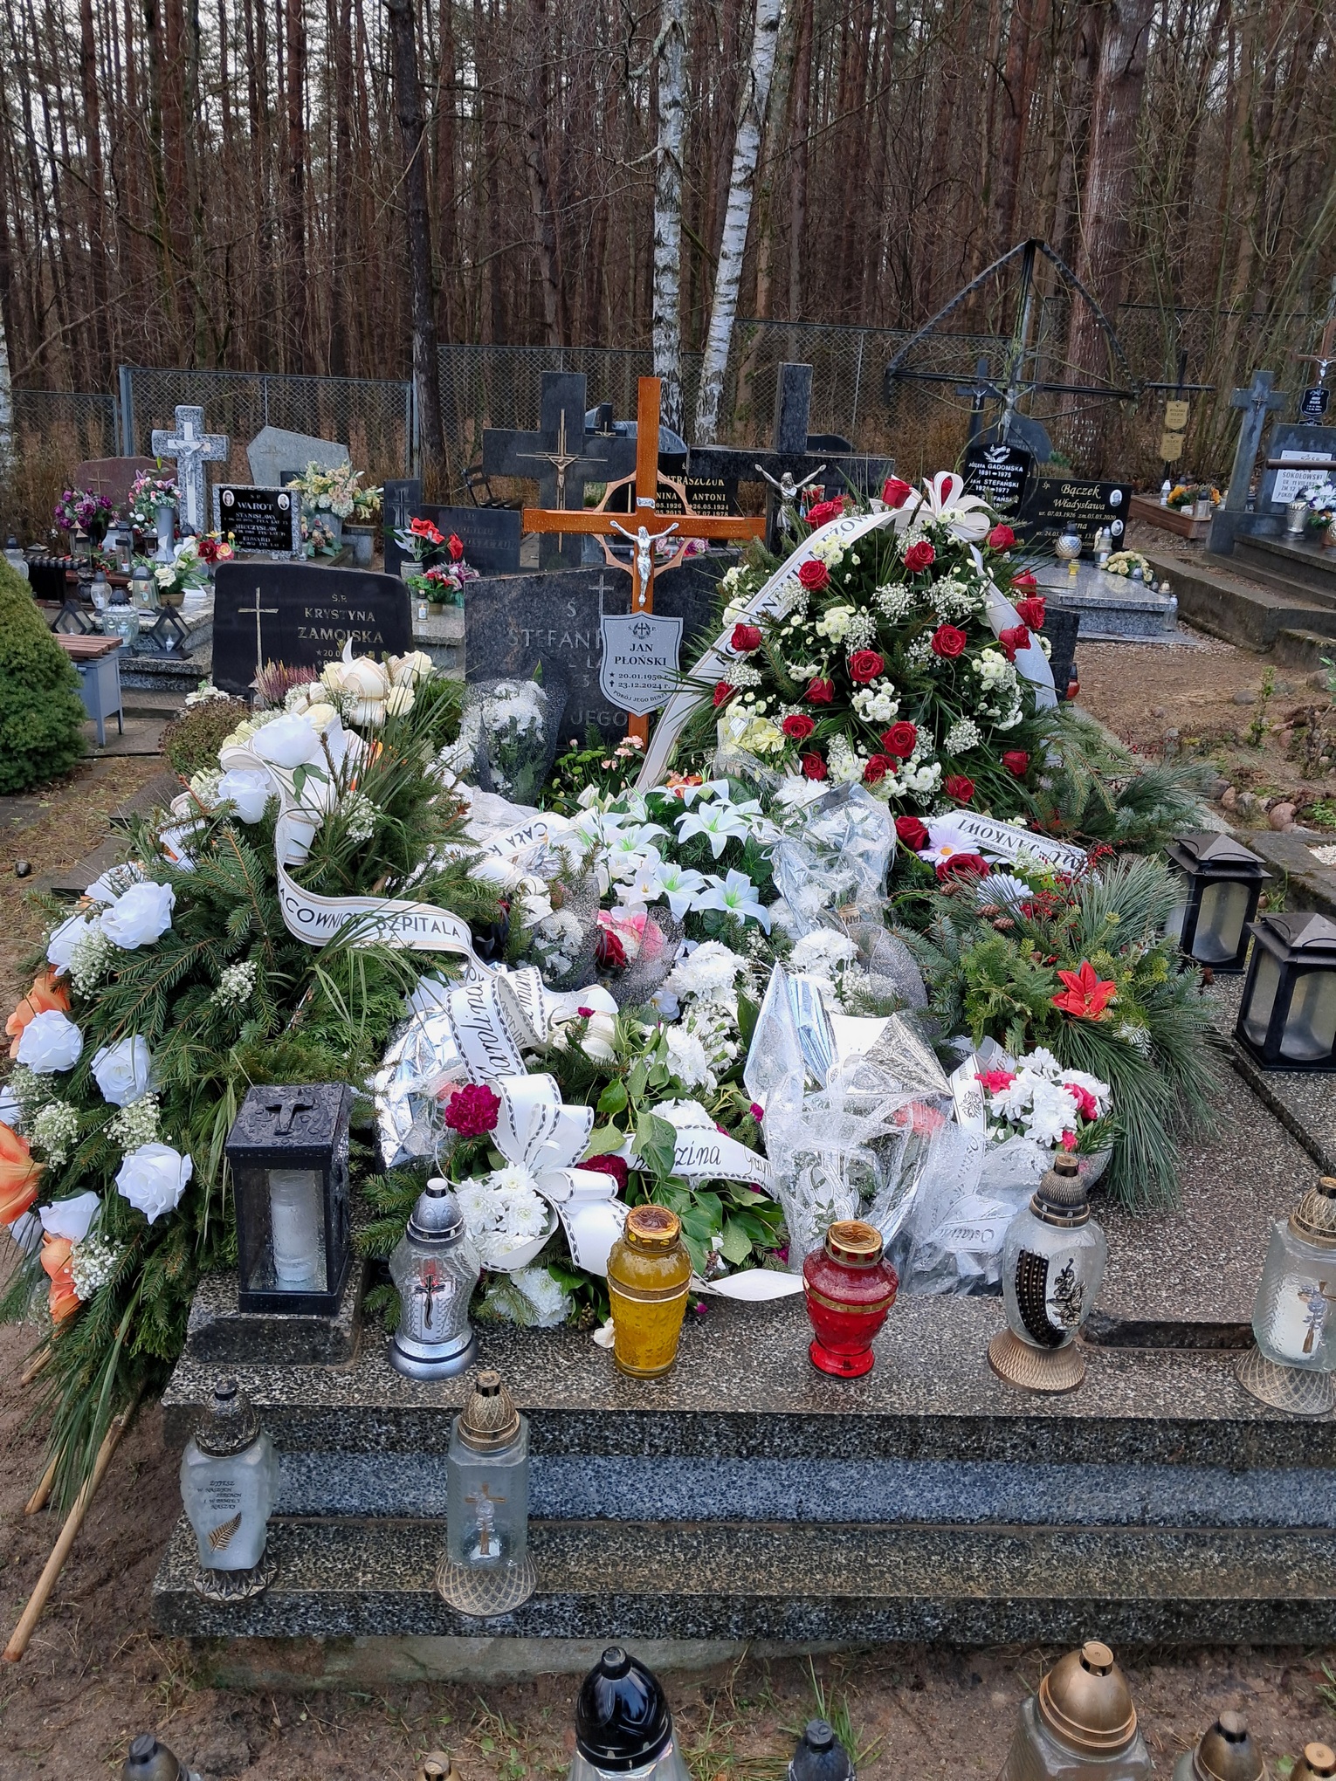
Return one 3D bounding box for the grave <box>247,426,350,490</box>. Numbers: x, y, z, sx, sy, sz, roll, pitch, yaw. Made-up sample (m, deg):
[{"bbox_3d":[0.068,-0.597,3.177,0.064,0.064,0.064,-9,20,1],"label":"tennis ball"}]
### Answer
[{"bbox_3d":[-2.331,-2.595,8.790,0.578,0.623,0.133,1,21,-2],"label":"grave"}]

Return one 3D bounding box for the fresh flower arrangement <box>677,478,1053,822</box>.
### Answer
[{"bbox_3d":[0.451,-0.537,3.193,0.857,0.806,0.428,1,21,-2],"label":"fresh flower arrangement"}]

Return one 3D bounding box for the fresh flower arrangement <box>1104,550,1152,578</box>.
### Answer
[{"bbox_3d":[2.844,-2.019,8.580,0.295,0.174,0.224,1,21,-2],"label":"fresh flower arrangement"}]

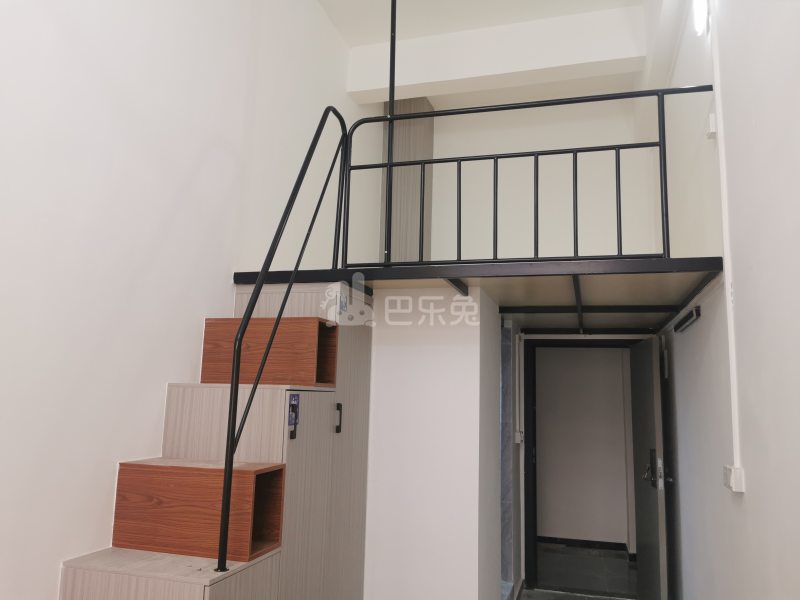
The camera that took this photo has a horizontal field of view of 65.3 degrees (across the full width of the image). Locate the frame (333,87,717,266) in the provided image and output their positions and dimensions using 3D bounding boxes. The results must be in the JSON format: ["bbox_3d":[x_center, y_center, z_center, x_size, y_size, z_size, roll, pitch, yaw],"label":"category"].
[{"bbox_3d":[0.574,-0.581,3.083,1.794,0.817,0.045,-1,-10,16],"label":"frame"}]

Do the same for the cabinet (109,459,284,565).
[{"bbox_3d":[-0.814,0.843,2.556,0.612,0.329,0.268,-1,-10,16],"label":"cabinet"}]

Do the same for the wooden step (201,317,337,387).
[{"bbox_3d":[-0.588,0.241,2.837,0.565,0.291,0.206,-1,-8,17],"label":"wooden step"}]

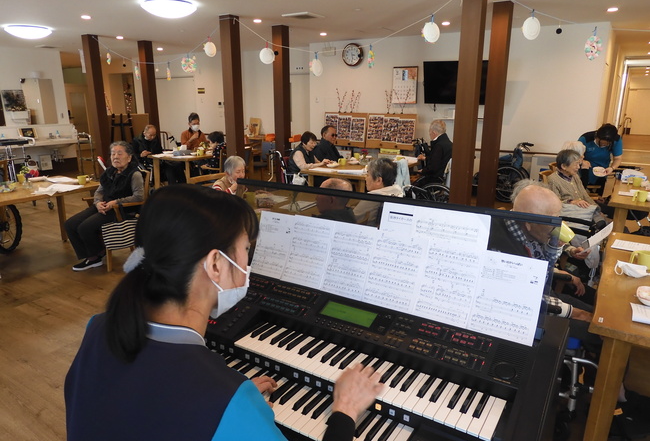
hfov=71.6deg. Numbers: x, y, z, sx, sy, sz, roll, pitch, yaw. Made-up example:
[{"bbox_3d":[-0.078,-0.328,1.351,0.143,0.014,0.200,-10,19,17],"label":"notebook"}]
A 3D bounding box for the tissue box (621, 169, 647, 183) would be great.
[{"bbox_3d":[3.415,-0.474,4.960,0.260,0.115,0.130,8,17,30],"label":"tissue box"}]

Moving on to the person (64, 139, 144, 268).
[{"bbox_3d":[-1.955,-0.133,4.090,0.520,1.150,0.780,10,18,32],"label":"person"}]

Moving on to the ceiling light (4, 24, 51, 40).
[{"bbox_3d":[-4.275,-2.713,6.503,0.580,0.140,0.580,10,18,32],"label":"ceiling light"}]

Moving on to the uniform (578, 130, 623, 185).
[{"bbox_3d":[2.920,-0.661,4.803,0.450,0.580,0.360,7,17,25],"label":"uniform"}]

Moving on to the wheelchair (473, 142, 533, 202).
[{"bbox_3d":[2.596,-0.724,6.641,0.980,0.870,0.580,10,18,32],"label":"wheelchair"}]

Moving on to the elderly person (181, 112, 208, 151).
[{"bbox_3d":[-2.094,-1.107,7.322,0.500,1.253,0.750,-4,16,-14],"label":"elderly person"}]

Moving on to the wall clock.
[{"bbox_3d":[0.507,-2.971,8.093,0.390,0.390,0.060,10,18,32],"label":"wall clock"}]

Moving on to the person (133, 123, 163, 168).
[{"bbox_3d":[-2.575,-0.936,7.035,0.800,1.075,0.520,11,19,35],"label":"person"}]

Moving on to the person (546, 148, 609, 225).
[{"bbox_3d":[2.321,-0.096,4.034,0.800,1.034,0.480,13,20,40],"label":"person"}]

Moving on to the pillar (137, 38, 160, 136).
[{"bbox_3d":[-3.221,-1.959,8.418,0.172,2.582,0.172,8,17,30],"label":"pillar"}]

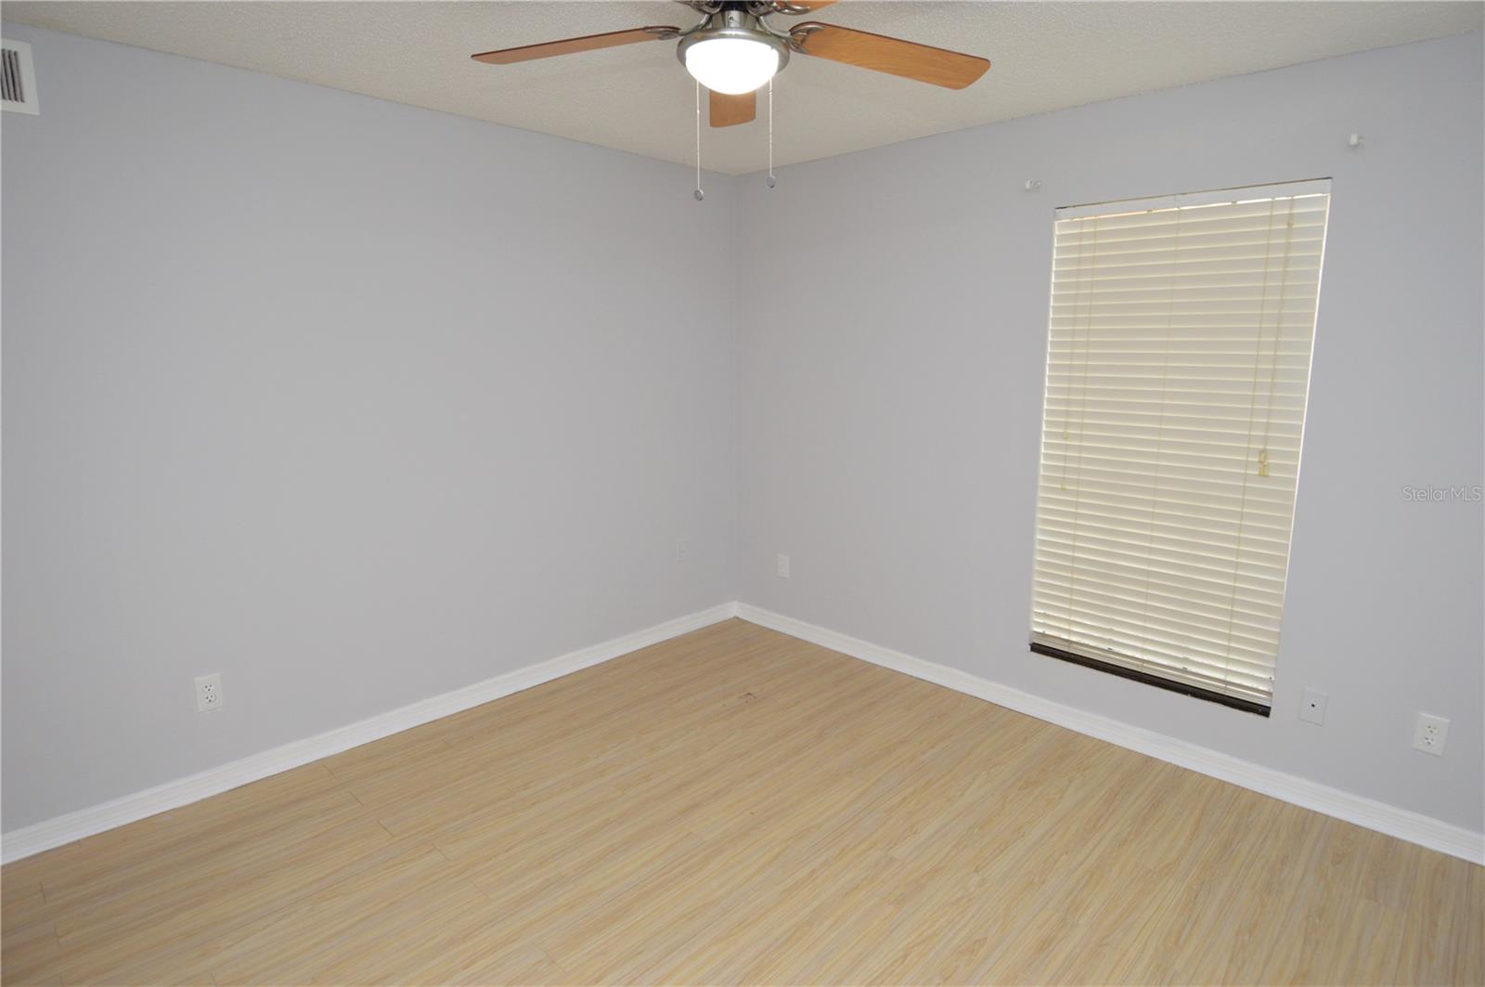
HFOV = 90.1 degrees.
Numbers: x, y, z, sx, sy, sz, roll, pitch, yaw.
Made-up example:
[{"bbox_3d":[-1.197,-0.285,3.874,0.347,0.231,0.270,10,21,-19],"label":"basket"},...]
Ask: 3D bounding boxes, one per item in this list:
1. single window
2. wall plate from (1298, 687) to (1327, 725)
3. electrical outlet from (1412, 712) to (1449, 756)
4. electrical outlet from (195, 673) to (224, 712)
[{"bbox_3d":[1.531,-0.172,2.721,0.835,1.740,0.060,10,14,43],"label":"single window"},{"bbox_3d":[1.889,0.708,2.456,0.070,0.114,0.008,10,14,43],"label":"wall plate"},{"bbox_3d":[2.095,0.735,2.257,0.070,0.116,0.009,10,14,43],"label":"electrical outlet"},{"bbox_3d":[-1.810,0.676,2.518,0.009,0.117,0.071,10,14,43],"label":"electrical outlet"}]

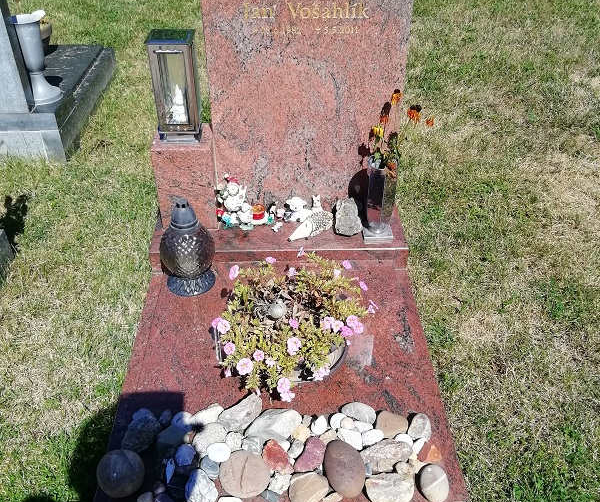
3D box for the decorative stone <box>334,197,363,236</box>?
[{"bbox_3d":[0.162,-0.110,1.949,0.085,0.104,0.065,-1,38,-1],"label":"decorative stone"}]

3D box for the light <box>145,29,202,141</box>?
[{"bbox_3d":[-0.375,-0.501,1.839,0.130,0.310,0.130,-1,38,-1],"label":"light"}]

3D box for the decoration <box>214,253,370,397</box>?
[{"bbox_3d":[-0.034,0.187,1.594,0.385,0.165,0.385,-1,38,-1],"label":"decoration"}]

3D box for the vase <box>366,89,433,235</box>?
[{"bbox_3d":[0.286,-0.242,1.817,0.180,0.475,0.130,-1,38,-1],"label":"vase"}]

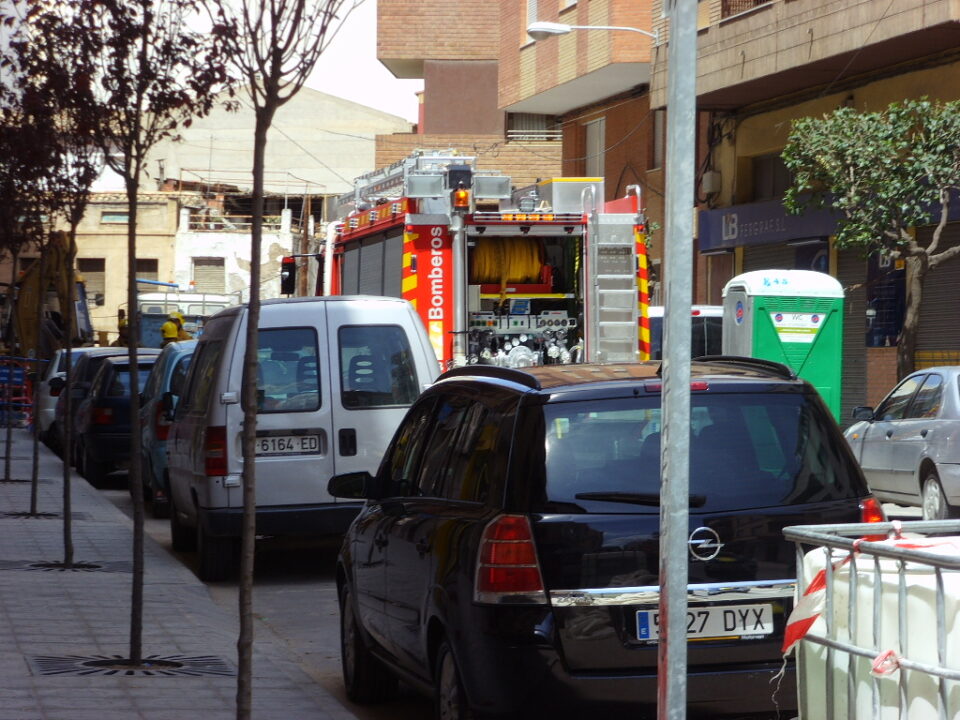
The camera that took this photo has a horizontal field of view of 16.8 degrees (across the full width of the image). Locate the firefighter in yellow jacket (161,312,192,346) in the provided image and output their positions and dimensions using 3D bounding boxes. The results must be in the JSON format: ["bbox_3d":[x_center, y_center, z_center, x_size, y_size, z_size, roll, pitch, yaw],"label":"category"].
[{"bbox_3d":[-4.500,0.220,48.500,0.420,1.830,0.550,0,1,12],"label":"firefighter in yellow jacket"}]

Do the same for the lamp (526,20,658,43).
[{"bbox_3d":[1.730,-5.040,49.800,2.050,0.370,0.300,0,1,-10],"label":"lamp"}]

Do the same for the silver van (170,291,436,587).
[{"bbox_3d":[-1.310,0.530,23.700,1.810,1.920,4.440,-2,0,-9],"label":"silver van"}]

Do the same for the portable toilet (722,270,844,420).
[{"bbox_3d":[3.500,0.170,37.300,1.120,2.380,1.120,1,1,-13],"label":"portable toilet"}]

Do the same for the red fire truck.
[{"bbox_3d":[-0.150,-0.270,36.000,2.500,3.500,7.600,-1,0,-9],"label":"red fire truck"}]

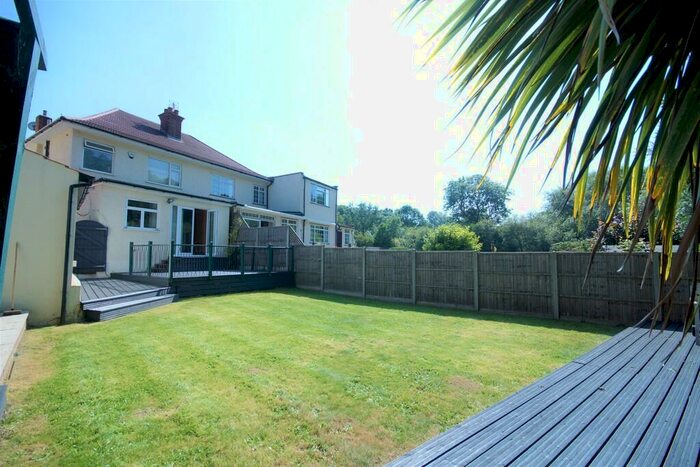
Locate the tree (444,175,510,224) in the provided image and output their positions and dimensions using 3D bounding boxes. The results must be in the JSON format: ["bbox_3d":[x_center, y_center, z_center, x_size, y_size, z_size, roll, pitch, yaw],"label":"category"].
[{"bbox_3d":[18.299,-2.067,41.628,9.650,12.880,9.650,-1,-4,31],"label":"tree"}]

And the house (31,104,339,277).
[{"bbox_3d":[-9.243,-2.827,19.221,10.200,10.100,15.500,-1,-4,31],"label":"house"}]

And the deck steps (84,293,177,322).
[{"bbox_3d":[-4.909,1.605,6.692,0.650,0.330,2.150,0,-3,8],"label":"deck steps"}]

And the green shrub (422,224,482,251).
[{"bbox_3d":[5.257,1.098,14.910,2.930,3.130,3.090,-1,-4,31],"label":"green shrub"}]

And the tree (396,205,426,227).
[{"bbox_3d":[13.018,-0.344,61.663,6.590,11.660,6.590,-1,-4,31],"label":"tree"}]

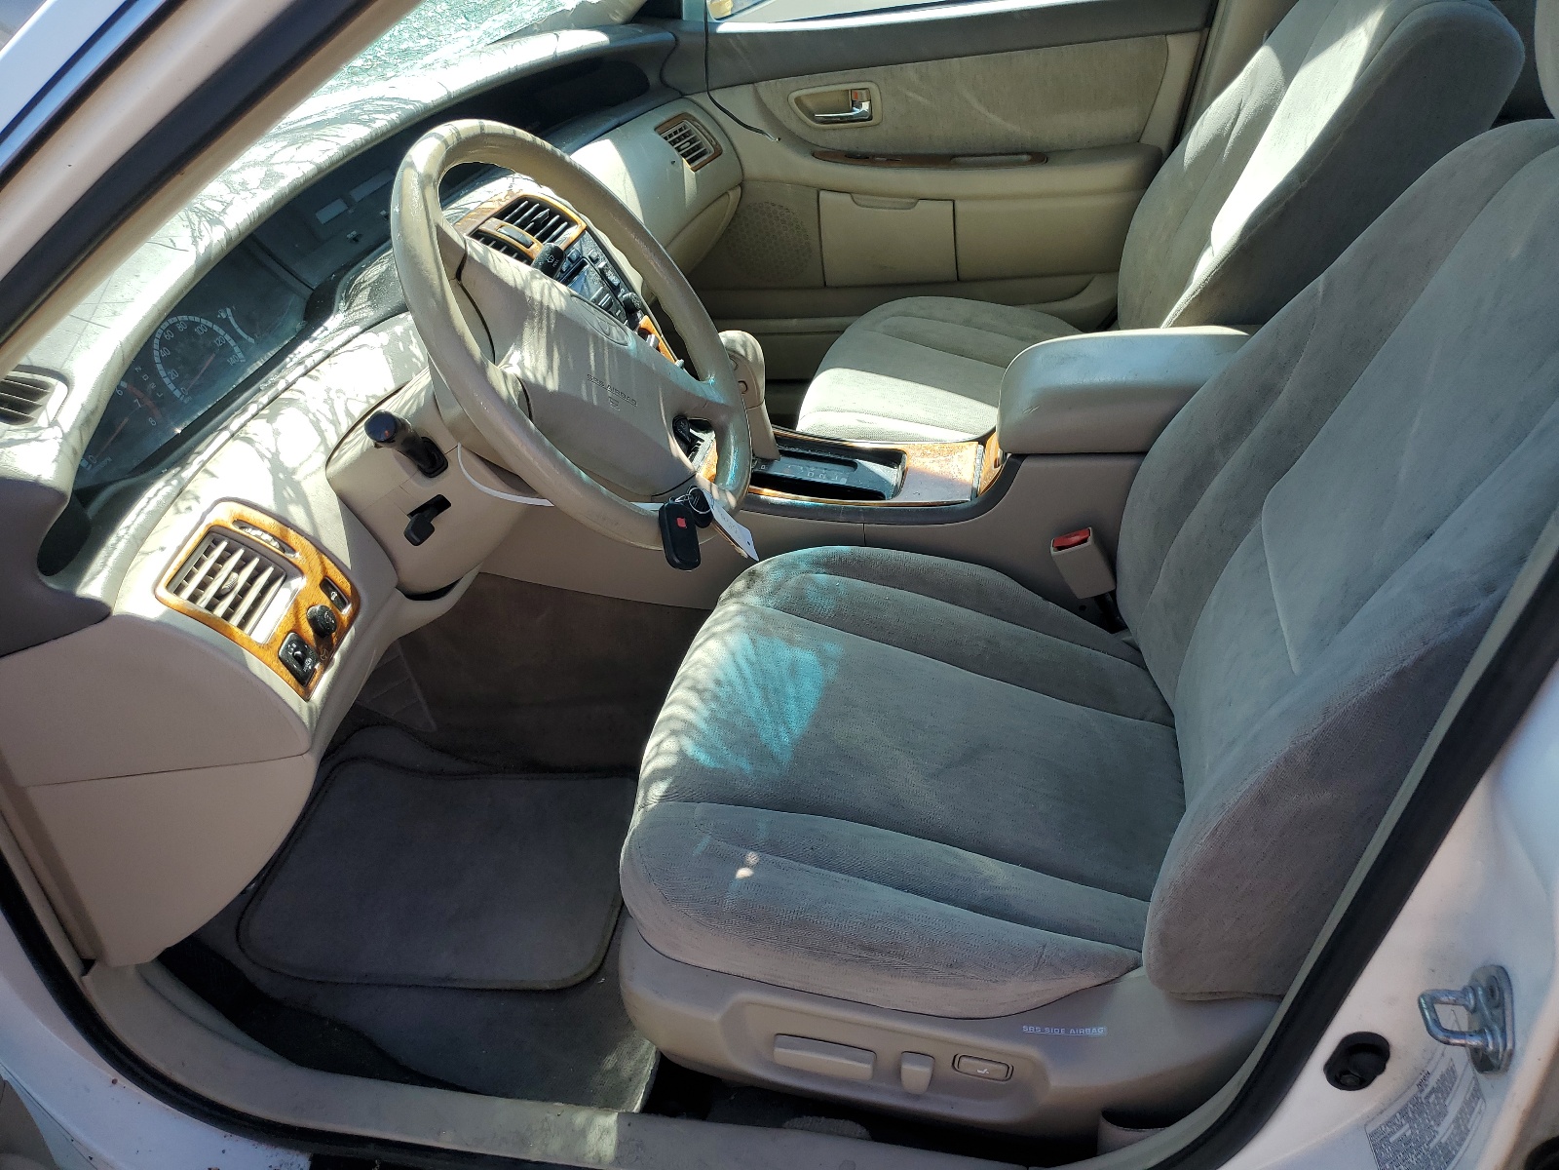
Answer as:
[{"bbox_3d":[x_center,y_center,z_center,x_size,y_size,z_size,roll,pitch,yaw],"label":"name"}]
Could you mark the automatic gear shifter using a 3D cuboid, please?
[{"bbox_3d":[-0.037,-0.213,1.370,0.056,0.155,0.045,-6,32,17],"label":"automatic gear shifter"}]

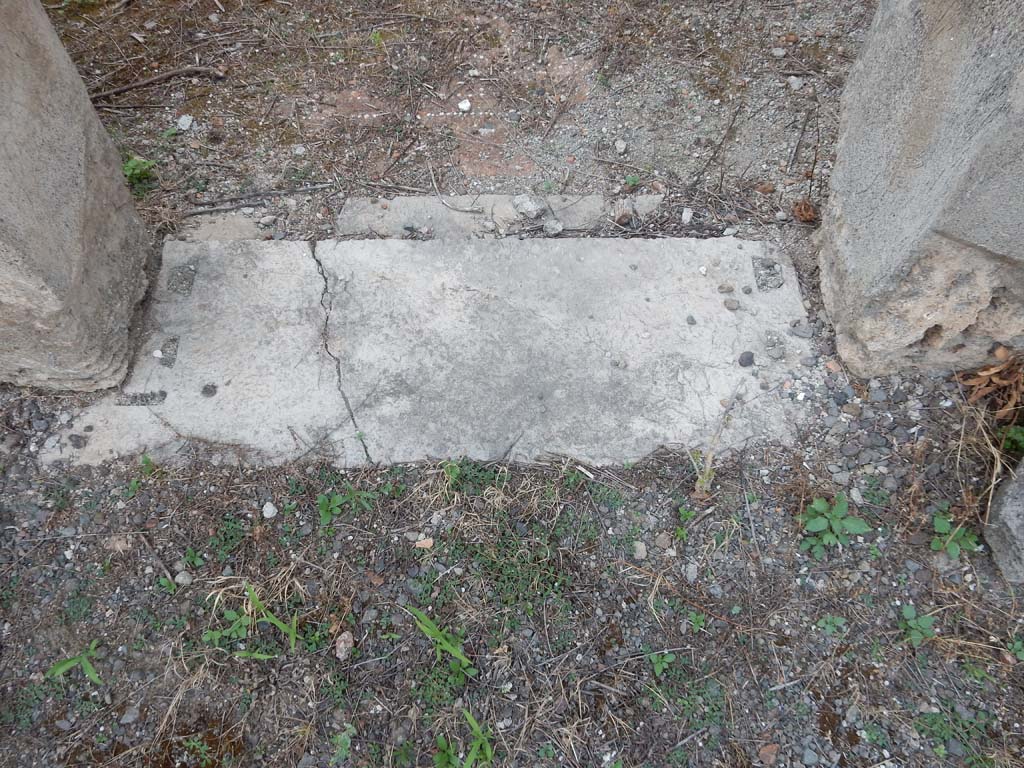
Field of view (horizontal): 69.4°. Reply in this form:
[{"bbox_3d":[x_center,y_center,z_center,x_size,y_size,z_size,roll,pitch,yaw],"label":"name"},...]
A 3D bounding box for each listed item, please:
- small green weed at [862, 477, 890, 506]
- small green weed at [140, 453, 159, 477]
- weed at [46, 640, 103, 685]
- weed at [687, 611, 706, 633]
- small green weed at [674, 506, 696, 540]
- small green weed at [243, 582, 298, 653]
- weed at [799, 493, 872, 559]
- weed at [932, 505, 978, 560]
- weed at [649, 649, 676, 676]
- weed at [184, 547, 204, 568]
[{"bbox_3d":[0.793,0.234,1.609,0.052,0.030,0.069,0,56,0],"label":"small green weed"},{"bbox_3d":[-0.801,0.178,1.635,0.025,0.050,0.049,0,56,0],"label":"small green weed"},{"bbox_3d":[-0.828,0.527,1.400,0.093,0.050,0.078,0,56,0],"label":"weed"},{"bbox_3d":[0.362,0.466,1.452,0.037,0.030,0.041,0,56,0],"label":"weed"},{"bbox_3d":[0.367,0.292,1.564,0.042,0.040,0.078,0,56,0],"label":"small green weed"},{"bbox_3d":[-0.467,0.453,1.438,0.094,0.070,0.131,0,56,0],"label":"small green weed"},{"bbox_3d":[0.671,0.295,1.541,0.134,0.075,0.145,0,56,0],"label":"weed"},{"bbox_3d":[0.920,0.306,1.540,0.073,0.065,0.123,0,56,0],"label":"weed"},{"bbox_3d":[0.286,0.531,1.406,0.051,0.035,0.046,0,56,0],"label":"weed"},{"bbox_3d":[-0.655,0.358,1.526,0.035,0.030,0.045,0,56,0],"label":"weed"}]

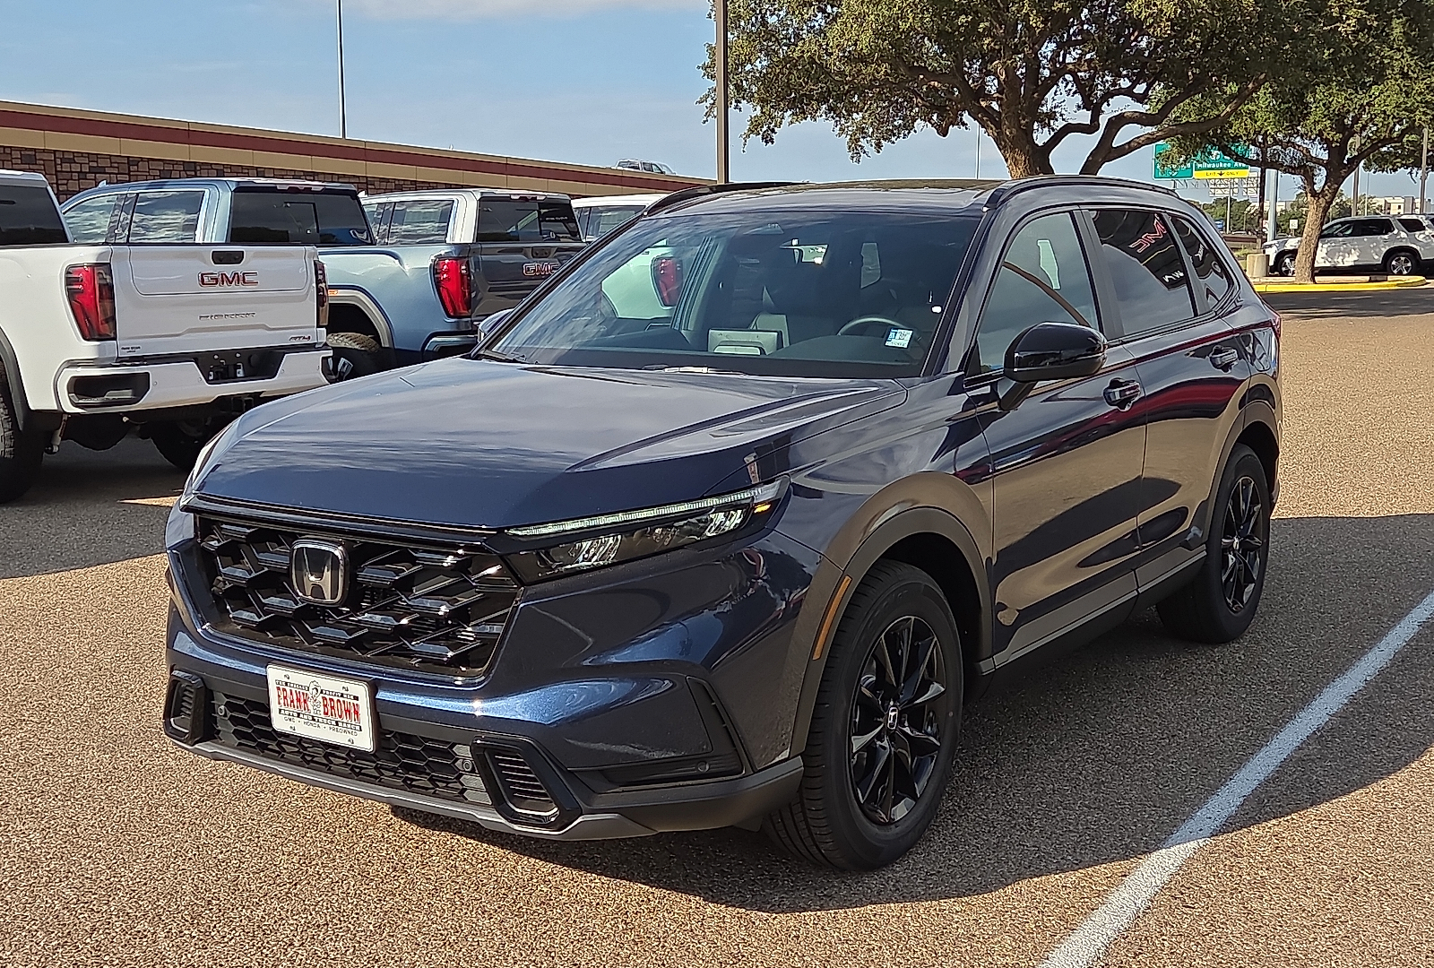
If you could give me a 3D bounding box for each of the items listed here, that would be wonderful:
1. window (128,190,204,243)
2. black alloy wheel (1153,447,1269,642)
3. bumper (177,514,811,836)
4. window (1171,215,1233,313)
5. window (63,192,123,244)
[{"bbox_3d":[-4.340,-2.075,13.082,0.906,0.515,0.040,6,-11,34],"label":"window"},{"bbox_3d":[1.855,0.219,6.180,0.240,0.730,0.735,5,10,34],"label":"black alloy wheel"},{"bbox_3d":[-0.708,0.377,3.895,1.860,0.640,0.610,5,10,34],"label":"bumper"},{"bbox_3d":[1.857,-0.835,6.300,0.040,0.372,0.563,-18,-2,32],"label":"window"},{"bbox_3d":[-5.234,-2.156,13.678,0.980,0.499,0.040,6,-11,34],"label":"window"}]

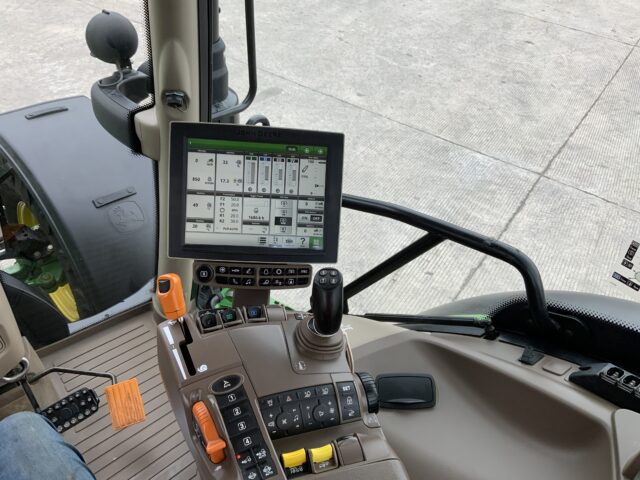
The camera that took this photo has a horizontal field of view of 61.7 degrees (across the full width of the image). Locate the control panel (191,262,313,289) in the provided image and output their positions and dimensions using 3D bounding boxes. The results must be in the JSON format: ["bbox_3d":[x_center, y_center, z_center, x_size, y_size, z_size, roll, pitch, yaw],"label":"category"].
[{"bbox_3d":[-0.105,0.055,0.853,0.182,0.041,0.030,2,4,-6],"label":"control panel"}]

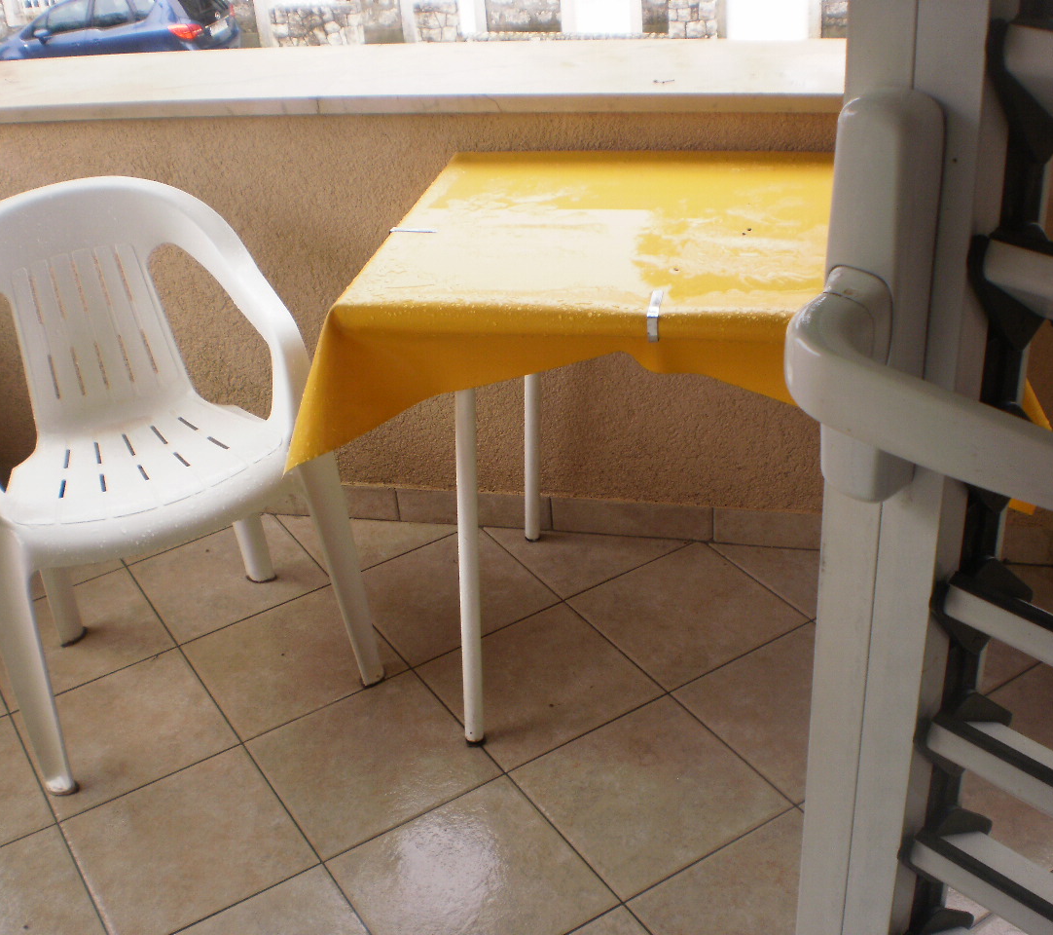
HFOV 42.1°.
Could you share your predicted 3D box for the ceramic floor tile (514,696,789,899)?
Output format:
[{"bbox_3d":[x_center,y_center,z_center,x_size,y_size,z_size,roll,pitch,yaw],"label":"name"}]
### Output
[{"bbox_3d":[0.178,0.475,1.987,0.300,0.010,0.300,-21,35,-24],"label":"ceramic floor tile"}]

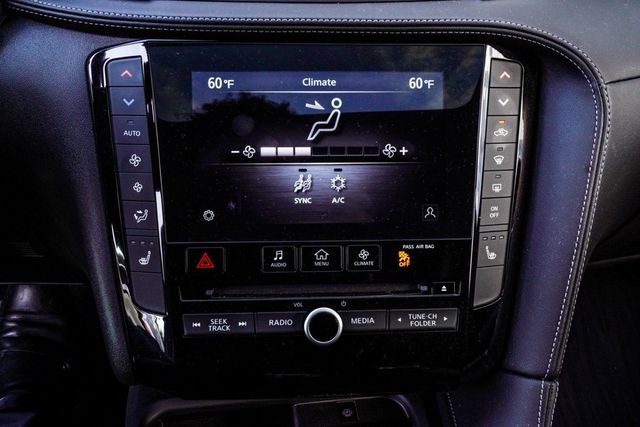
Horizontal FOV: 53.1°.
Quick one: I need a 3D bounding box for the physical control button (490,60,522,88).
[{"bbox_3d":[0.115,-0.086,0.398,0.018,0.017,0.006,1,6,-6],"label":"physical control button"}]

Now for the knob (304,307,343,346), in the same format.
[{"bbox_3d":[0.002,0.068,0.395,0.023,0.023,0.014,-1,6,-5],"label":"knob"}]

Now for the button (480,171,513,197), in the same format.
[{"bbox_3d":[0.111,-0.019,0.405,0.019,0.016,0.006,1,6,-6],"label":"button"}]

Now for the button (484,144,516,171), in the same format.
[{"bbox_3d":[0.112,-0.036,0.403,0.019,0.016,0.006,1,6,-6],"label":"button"}]

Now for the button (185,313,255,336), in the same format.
[{"bbox_3d":[-0.062,0.068,0.396,0.043,0.014,0.007,-1,6,-5],"label":"button"}]

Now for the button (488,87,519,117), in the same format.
[{"bbox_3d":[0.114,-0.069,0.400,0.019,0.016,0.006,1,6,-6],"label":"button"}]

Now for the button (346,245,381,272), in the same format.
[{"bbox_3d":[0.027,0.028,0.401,0.022,0.016,0.005,-1,6,-5],"label":"button"}]

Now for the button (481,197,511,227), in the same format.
[{"bbox_3d":[0.110,-0.001,0.406,0.019,0.016,0.006,1,6,-6],"label":"button"}]

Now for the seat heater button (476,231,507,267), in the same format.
[{"bbox_3d":[0.109,0.022,0.409,0.018,0.022,0.006,1,6,-6],"label":"seat heater button"}]

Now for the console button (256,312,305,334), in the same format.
[{"bbox_3d":[-0.024,0.068,0.399,0.032,0.013,0.007,-1,6,-5],"label":"console button"}]

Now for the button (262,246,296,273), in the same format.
[{"bbox_3d":[-0.025,0.028,0.396,0.021,0.016,0.005,-1,6,-5],"label":"button"}]

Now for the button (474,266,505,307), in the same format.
[{"bbox_3d":[0.107,0.046,0.411,0.018,0.025,0.006,2,6,-6],"label":"button"}]

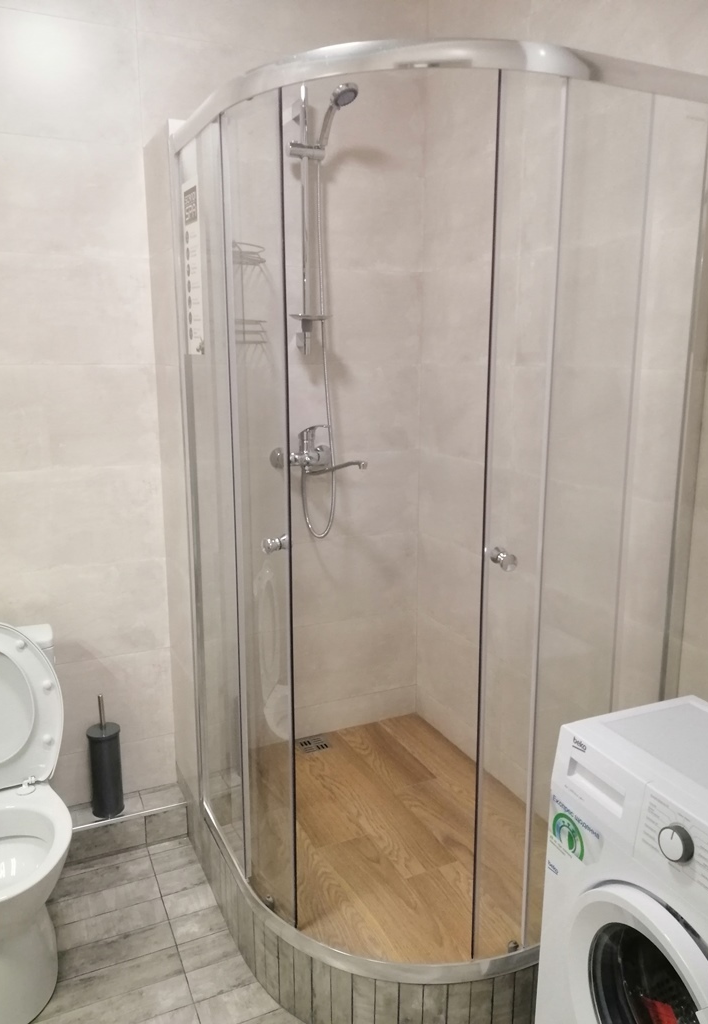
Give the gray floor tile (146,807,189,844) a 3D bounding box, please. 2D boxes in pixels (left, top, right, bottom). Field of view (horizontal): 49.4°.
[{"bbox_3d":[-0.598,0.999,2.455,0.130,0.100,0.010,-5,12,-24],"label":"gray floor tile"}]

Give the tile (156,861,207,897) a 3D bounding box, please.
[{"bbox_3d":[-0.509,1.092,2.274,0.132,0.010,0.100,-5,12,-24],"label":"tile"}]

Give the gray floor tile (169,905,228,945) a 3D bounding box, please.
[{"bbox_3d":[-0.423,1.128,2.094,0.137,0.010,0.101,-5,12,-24],"label":"gray floor tile"}]

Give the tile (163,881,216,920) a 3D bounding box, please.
[{"bbox_3d":[-0.466,1.109,2.185,0.135,0.010,0.103,-5,12,-24],"label":"tile"}]

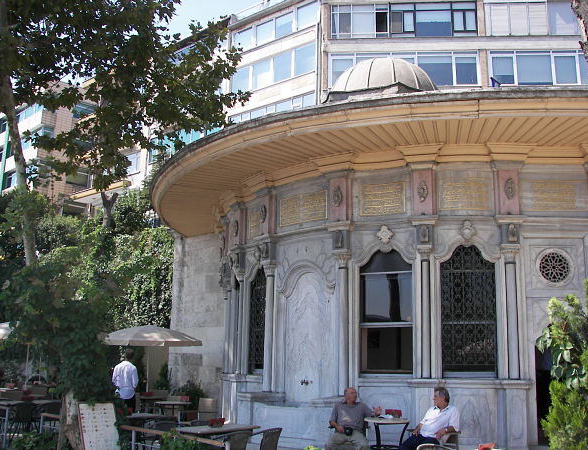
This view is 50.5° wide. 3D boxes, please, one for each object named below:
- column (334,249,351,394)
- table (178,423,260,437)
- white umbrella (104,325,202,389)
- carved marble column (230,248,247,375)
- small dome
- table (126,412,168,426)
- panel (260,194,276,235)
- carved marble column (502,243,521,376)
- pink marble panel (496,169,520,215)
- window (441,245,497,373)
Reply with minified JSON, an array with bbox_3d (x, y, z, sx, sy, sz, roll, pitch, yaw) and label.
[{"bbox_3d":[0.889,1.724,11.261,0.280,2.598,0.260,1,-12,0],"label":"column"},{"bbox_3d":[-0.908,2.794,7.374,0.600,0.730,0.900,-8,-15,37],"label":"table"},{"bbox_3d":[-2.968,3.129,12.718,2.050,2.156,2.050,1,-12,0],"label":"white umbrella"},{"bbox_3d":[-1.236,1.889,13.837,0.260,2.774,0.300,6,-13,-21],"label":"carved marble column"},{"bbox_3d":[2.266,-3.523,15.684,2.641,1.320,2.641,-1,-12,10],"label":"small dome"},{"bbox_3d":[-2.017,3.062,8.727,0.640,0.730,0.640,-8,-15,37],"label":"table"},{"bbox_3d":[-0.550,-0.189,13.037,0.140,0.810,0.345,9,-14,-32],"label":"panel"},{"bbox_3d":[3.664,1.416,10.452,0.280,2.247,0.260,1,-12,-1],"label":"carved marble column"},{"bbox_3d":[3.724,-0.550,10.858,0.345,0.810,0.120,1,-12,0],"label":"pink marble panel"},{"bbox_3d":[2.950,1.394,10.520,0.910,2.129,0.120,0,-12,4],"label":"window"}]

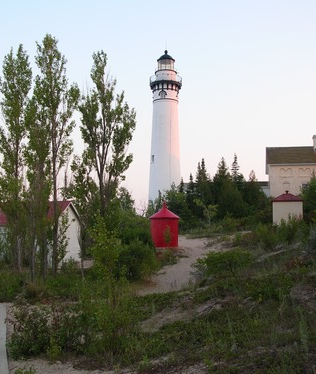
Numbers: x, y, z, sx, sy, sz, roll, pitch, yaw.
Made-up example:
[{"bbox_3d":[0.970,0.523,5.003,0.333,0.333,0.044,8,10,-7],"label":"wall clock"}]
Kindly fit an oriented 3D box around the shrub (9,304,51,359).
[{"bbox_3d":[-1.806,2.017,7.100,0.560,0.700,0.540,0,-5,0],"label":"shrub"}]

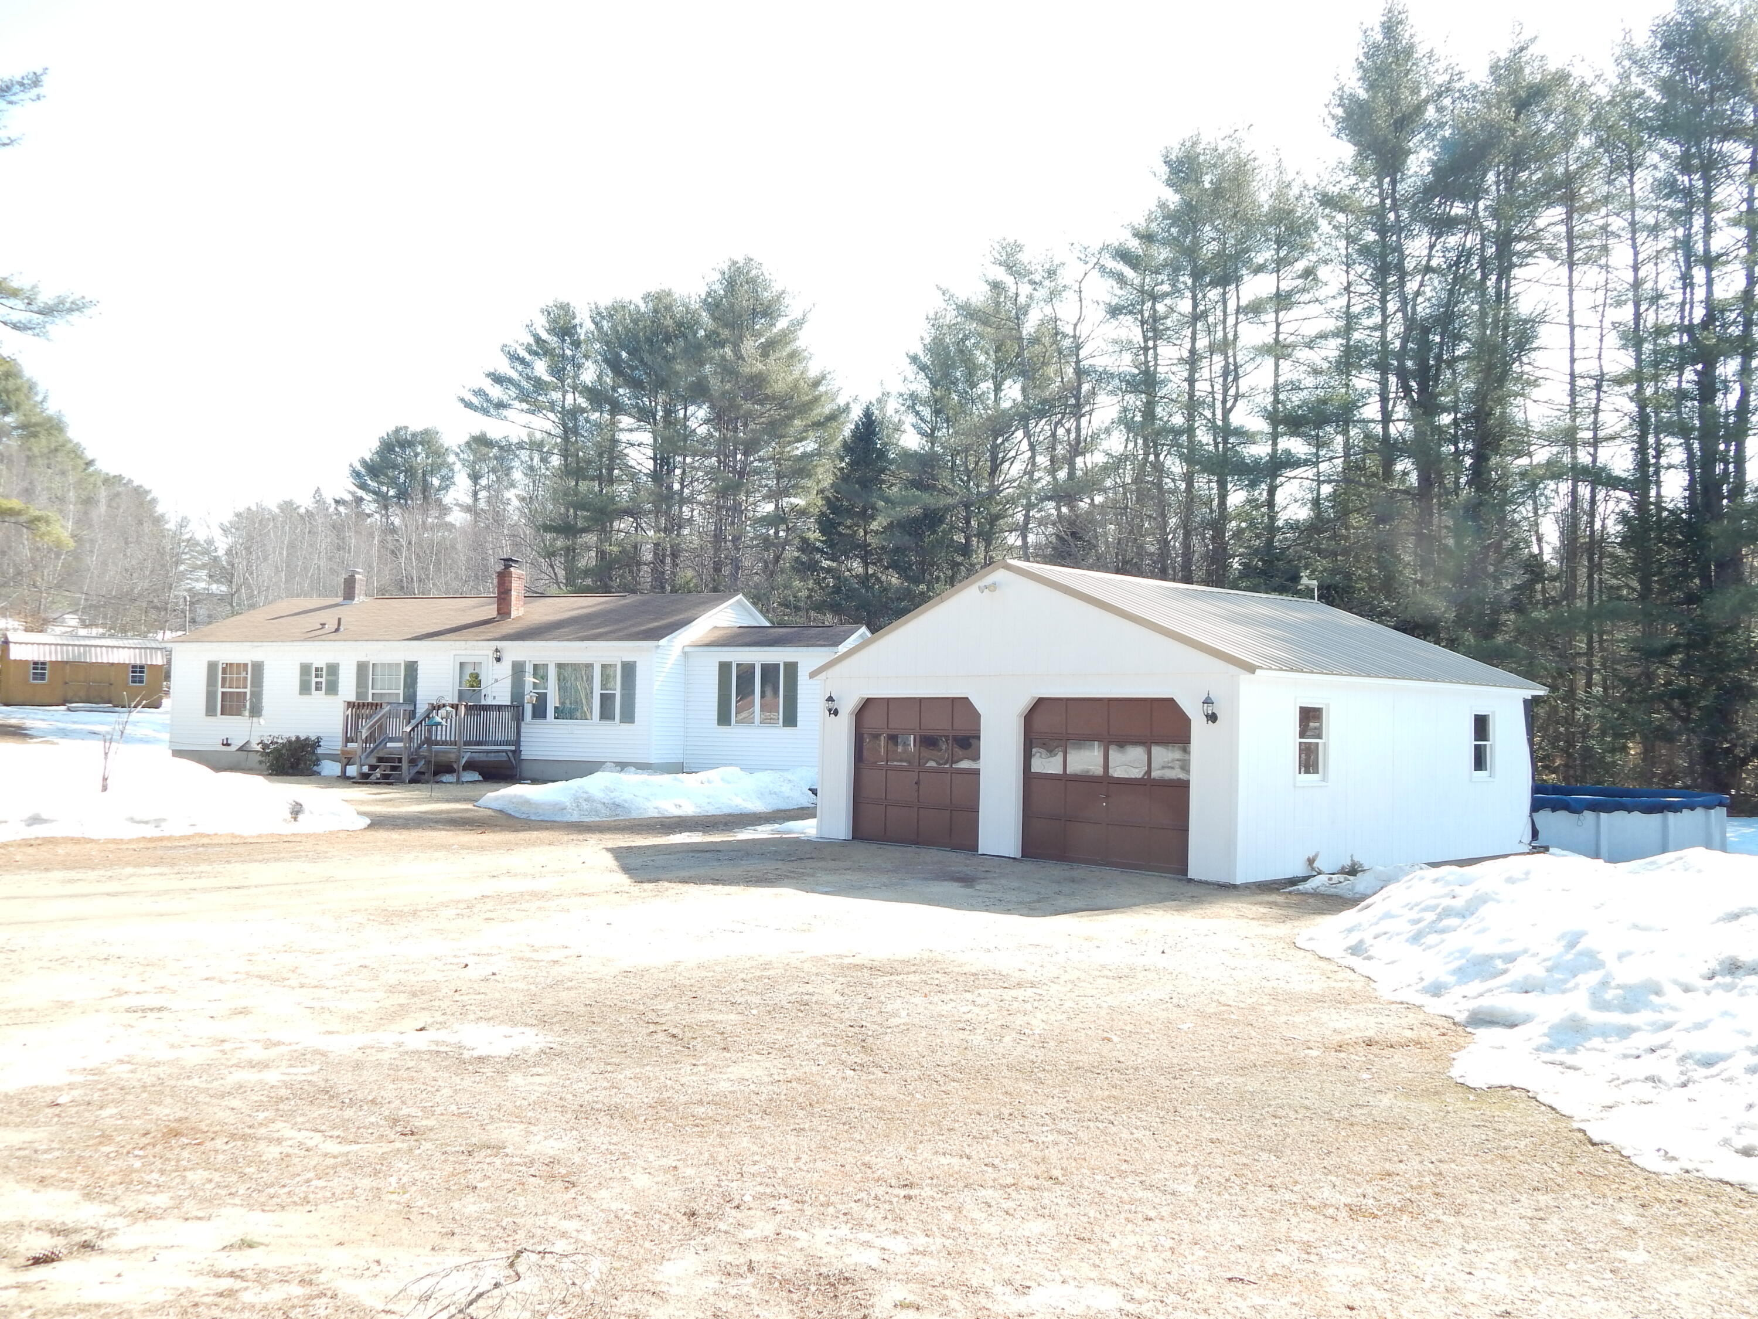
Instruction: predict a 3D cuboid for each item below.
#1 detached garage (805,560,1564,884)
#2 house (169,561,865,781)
[{"bbox_3d":[4.774,0.835,22.264,8.718,4.034,7.753,4,-3,-44],"label":"detached garage"},{"bbox_3d":[-8.663,0.415,37.832,17.937,5.270,9.880,0,-3,18],"label":"house"}]

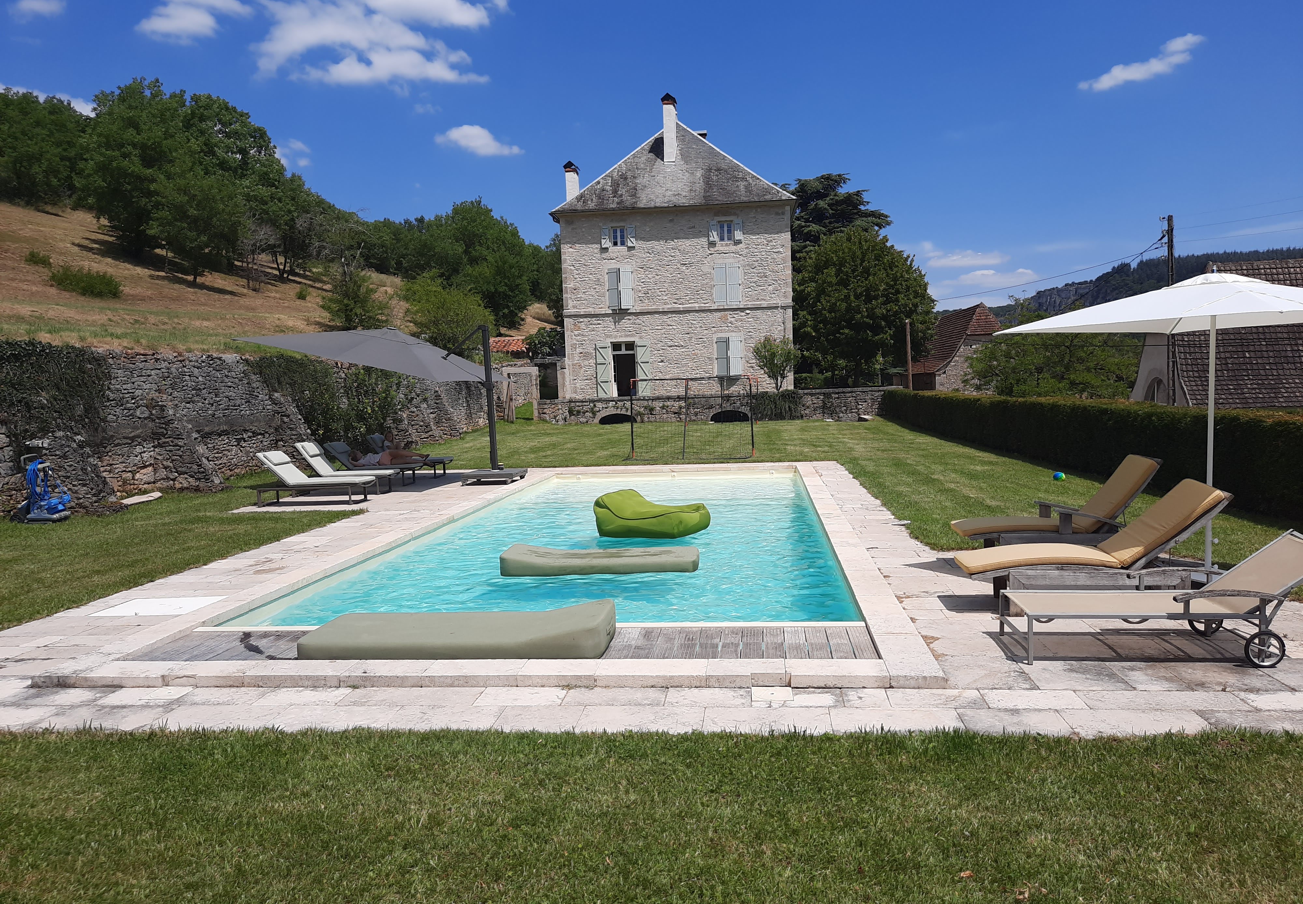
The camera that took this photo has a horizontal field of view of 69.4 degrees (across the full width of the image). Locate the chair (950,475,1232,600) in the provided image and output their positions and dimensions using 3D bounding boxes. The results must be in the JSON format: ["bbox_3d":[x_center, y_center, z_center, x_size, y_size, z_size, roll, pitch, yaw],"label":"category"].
[{"bbox_3d":[3.211,0.705,7.028,1.827,0.913,0.718,-1,4,7],"label":"chair"}]

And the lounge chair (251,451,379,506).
[{"bbox_3d":[-5.603,0.426,15.730,1.842,0.871,0.660,-2,4,3],"label":"lounge chair"}]

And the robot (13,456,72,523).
[{"bbox_3d":[-9.359,0.561,14.478,0.540,0.990,0.470,-1,4,11],"label":"robot"}]

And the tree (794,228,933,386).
[{"bbox_3d":[11.120,-7.650,50.000,8.000,8.700,7.800,-1,4,7],"label":"tree"}]

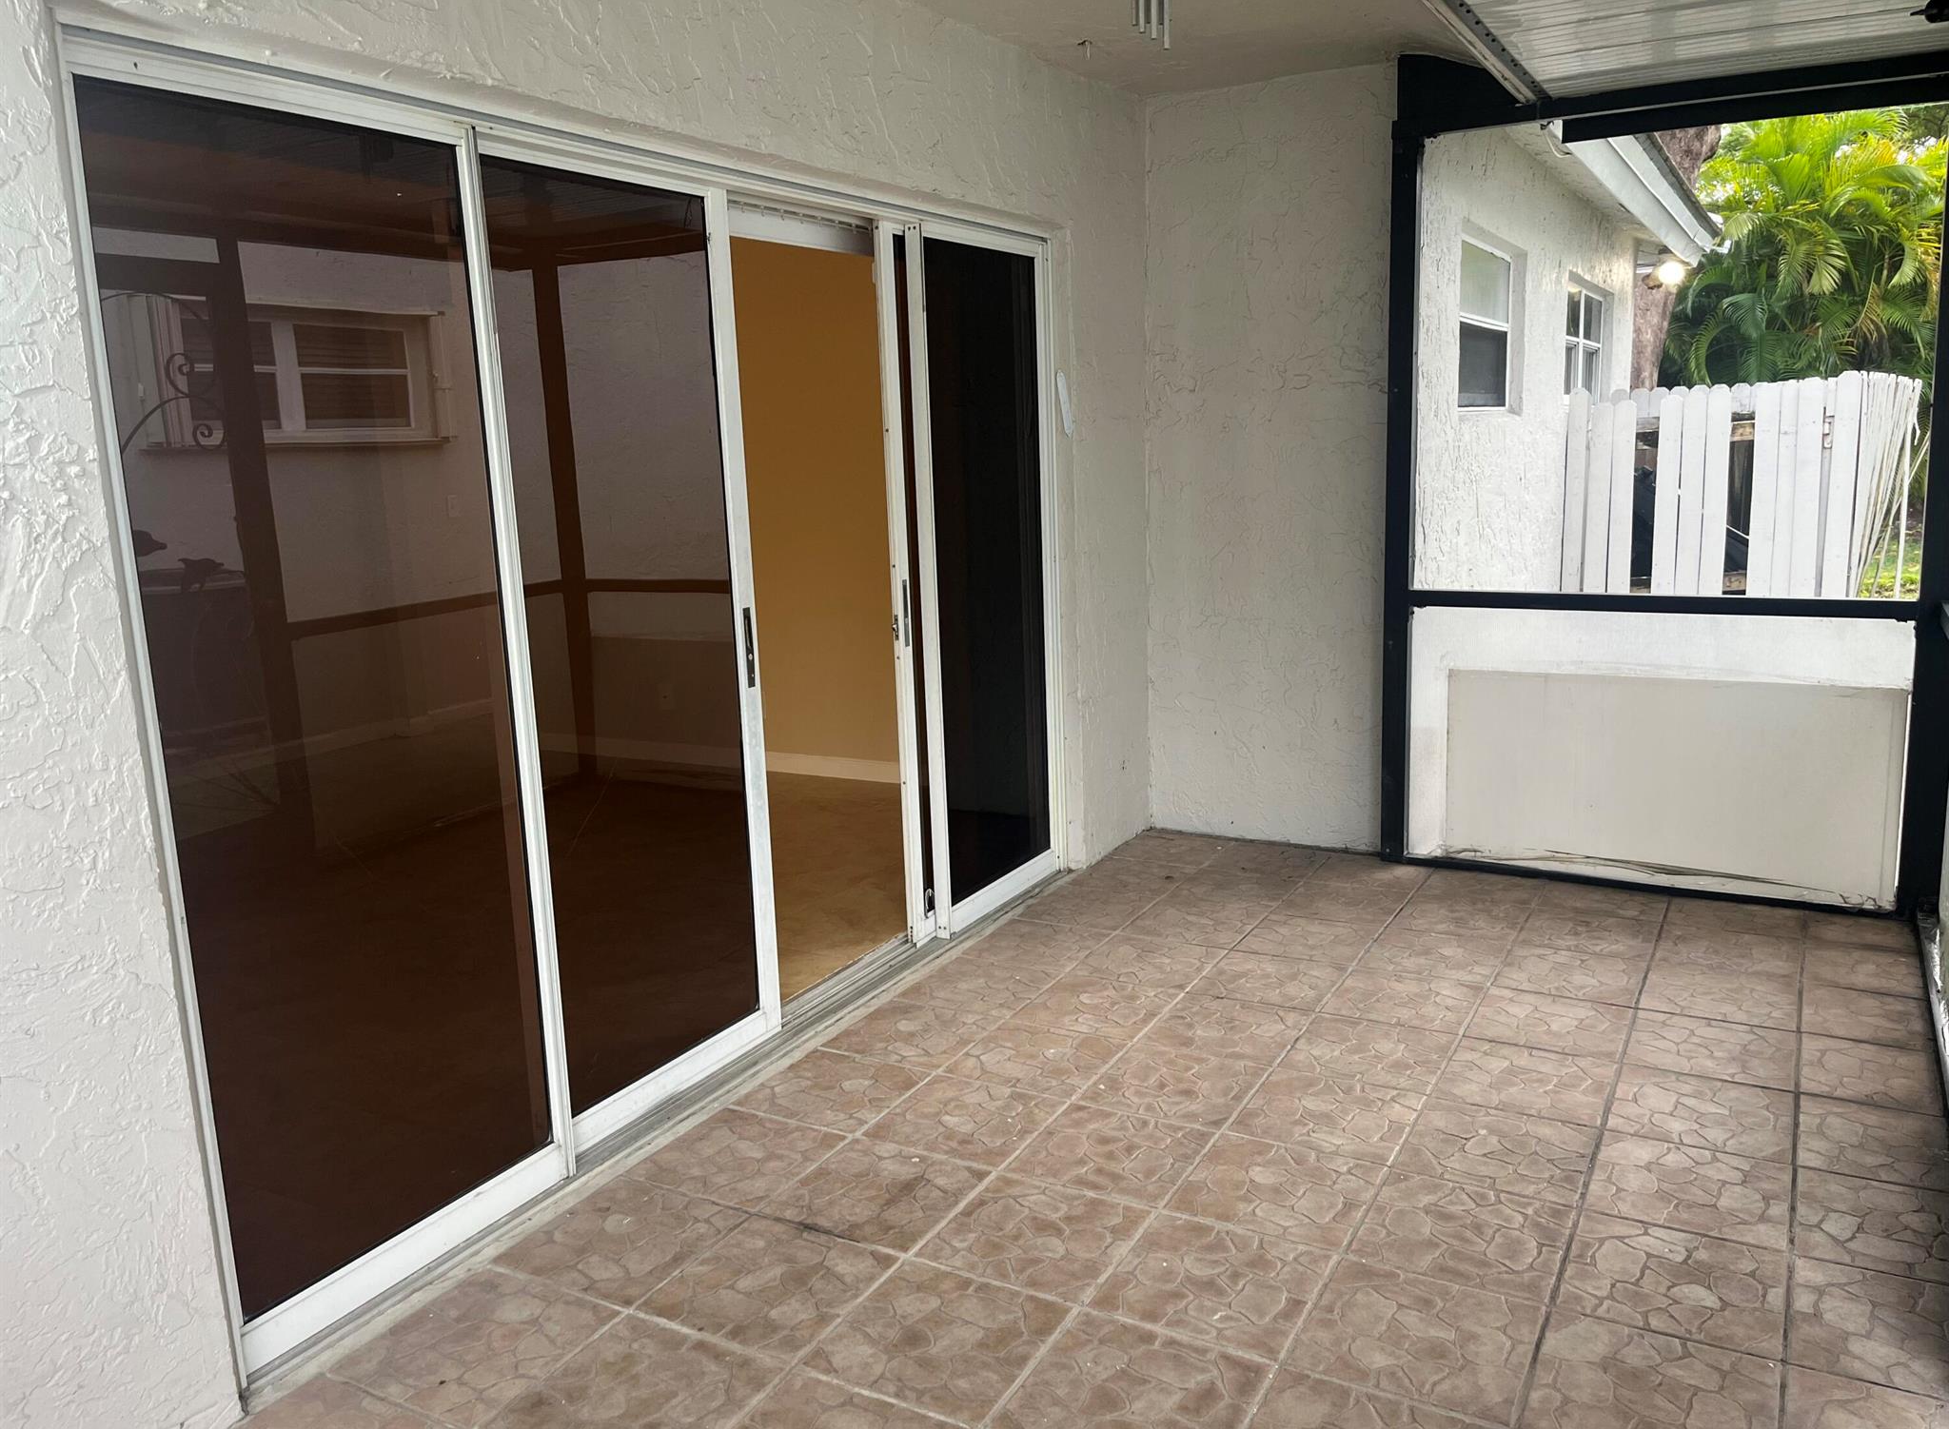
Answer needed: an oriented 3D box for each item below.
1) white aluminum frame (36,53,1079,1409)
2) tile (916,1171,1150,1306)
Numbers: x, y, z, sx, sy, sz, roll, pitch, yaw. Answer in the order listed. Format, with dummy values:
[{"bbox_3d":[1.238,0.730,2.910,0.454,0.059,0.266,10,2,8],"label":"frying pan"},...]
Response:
[{"bbox_3d":[-0.523,-0.203,3.460,0.150,2.036,3.003,4,12,29],"label":"white aluminum frame"},{"bbox_3d":[0.111,0.968,2.702,0.332,0.025,0.332,4,12,29],"label":"tile"}]

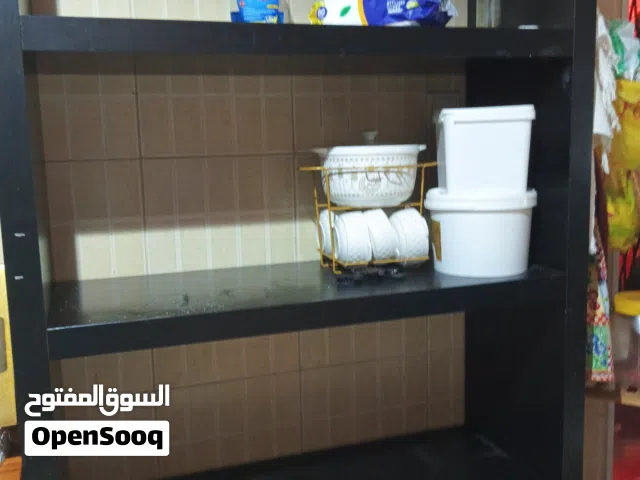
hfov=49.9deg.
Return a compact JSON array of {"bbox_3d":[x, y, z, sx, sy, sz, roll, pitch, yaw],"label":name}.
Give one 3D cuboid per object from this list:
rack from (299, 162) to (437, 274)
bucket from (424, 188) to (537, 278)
[{"bbox_3d":[0.102,-0.048,1.357,0.293,0.203,0.194,-4,9,-19],"label":"rack"},{"bbox_3d":[0.305,-0.018,1.309,0.206,0.148,0.206,-1,8,0],"label":"bucket"}]

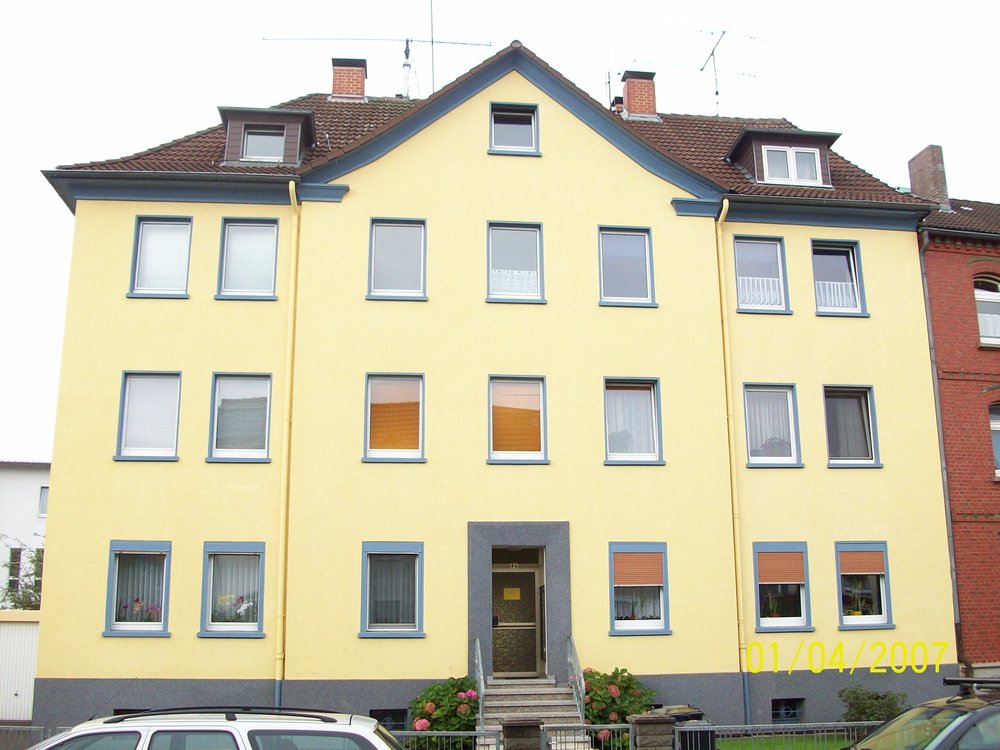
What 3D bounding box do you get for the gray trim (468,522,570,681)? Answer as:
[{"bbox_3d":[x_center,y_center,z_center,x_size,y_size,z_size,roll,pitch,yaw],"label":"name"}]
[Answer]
[{"bbox_3d":[0.345,4.018,17.537,1.850,2.800,0.280,1,-13,-6],"label":"gray trim"}]

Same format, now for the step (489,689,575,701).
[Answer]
[{"bbox_3d":[0.498,5.513,16.955,1.580,0.175,0.380,1,-13,-6],"label":"step"}]

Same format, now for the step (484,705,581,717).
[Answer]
[{"bbox_3d":[0.512,5.629,16.479,1.660,0.170,0.300,1,-13,-6],"label":"step"}]

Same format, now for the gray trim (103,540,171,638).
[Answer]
[{"bbox_3d":[-6.339,3.736,17.158,0.991,1.660,0.150,1,-13,-6],"label":"gray trim"}]

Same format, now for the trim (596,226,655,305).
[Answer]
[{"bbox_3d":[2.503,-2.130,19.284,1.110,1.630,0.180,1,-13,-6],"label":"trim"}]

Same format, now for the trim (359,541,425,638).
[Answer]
[{"bbox_3d":[-1.888,3.795,17.374,1.164,1.663,0.150,1,-12,-6],"label":"trim"}]

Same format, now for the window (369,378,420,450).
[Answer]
[{"bbox_3d":[-1.955,0.732,18.249,0.935,1.329,0.090,1,-13,-6],"label":"window"}]

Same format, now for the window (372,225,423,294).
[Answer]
[{"bbox_3d":[-1.945,-2.220,18.826,0.955,1.364,0.100,1,-12,-6],"label":"window"}]

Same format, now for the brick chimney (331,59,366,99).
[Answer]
[{"bbox_3d":[-3.887,-7.410,25.322,0.842,1.112,0.840,1,-13,-6],"label":"brick chimney"}]

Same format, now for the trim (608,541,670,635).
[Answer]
[{"bbox_3d":[2.549,3.892,17.882,1.110,1.660,0.170,1,-13,-6],"label":"trim"}]

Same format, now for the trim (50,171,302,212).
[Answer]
[{"bbox_3d":[-6.118,-3.502,18.538,4.645,0.403,0.520,1,-13,-6],"label":"trim"}]

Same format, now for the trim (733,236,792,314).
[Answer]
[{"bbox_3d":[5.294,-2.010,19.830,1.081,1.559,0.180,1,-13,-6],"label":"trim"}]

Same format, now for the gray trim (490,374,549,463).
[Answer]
[{"bbox_3d":[0.332,0.838,18.274,1.169,1.682,0.150,1,-12,-6],"label":"gray trim"}]

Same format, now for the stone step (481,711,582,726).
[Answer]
[{"bbox_3d":[0.486,5.759,16.508,1.766,0.175,0.330,1,-12,-6],"label":"stone step"}]

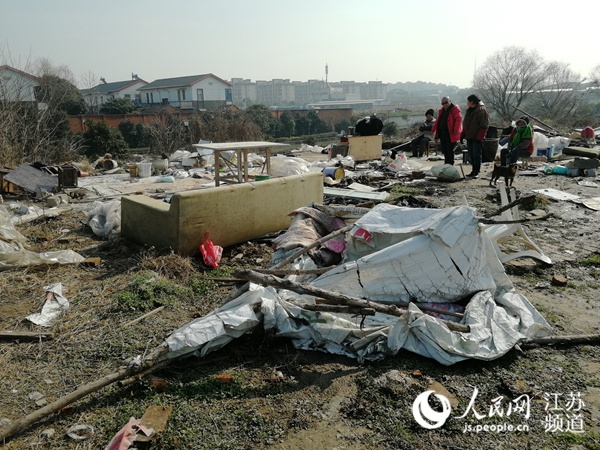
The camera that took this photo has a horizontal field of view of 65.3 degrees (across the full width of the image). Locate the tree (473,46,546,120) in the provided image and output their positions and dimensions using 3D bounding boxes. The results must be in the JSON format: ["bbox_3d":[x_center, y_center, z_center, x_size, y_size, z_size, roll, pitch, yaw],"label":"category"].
[{"bbox_3d":[17.168,-11.450,38.347,6.000,5.970,5.600,0,15,0],"label":"tree"}]

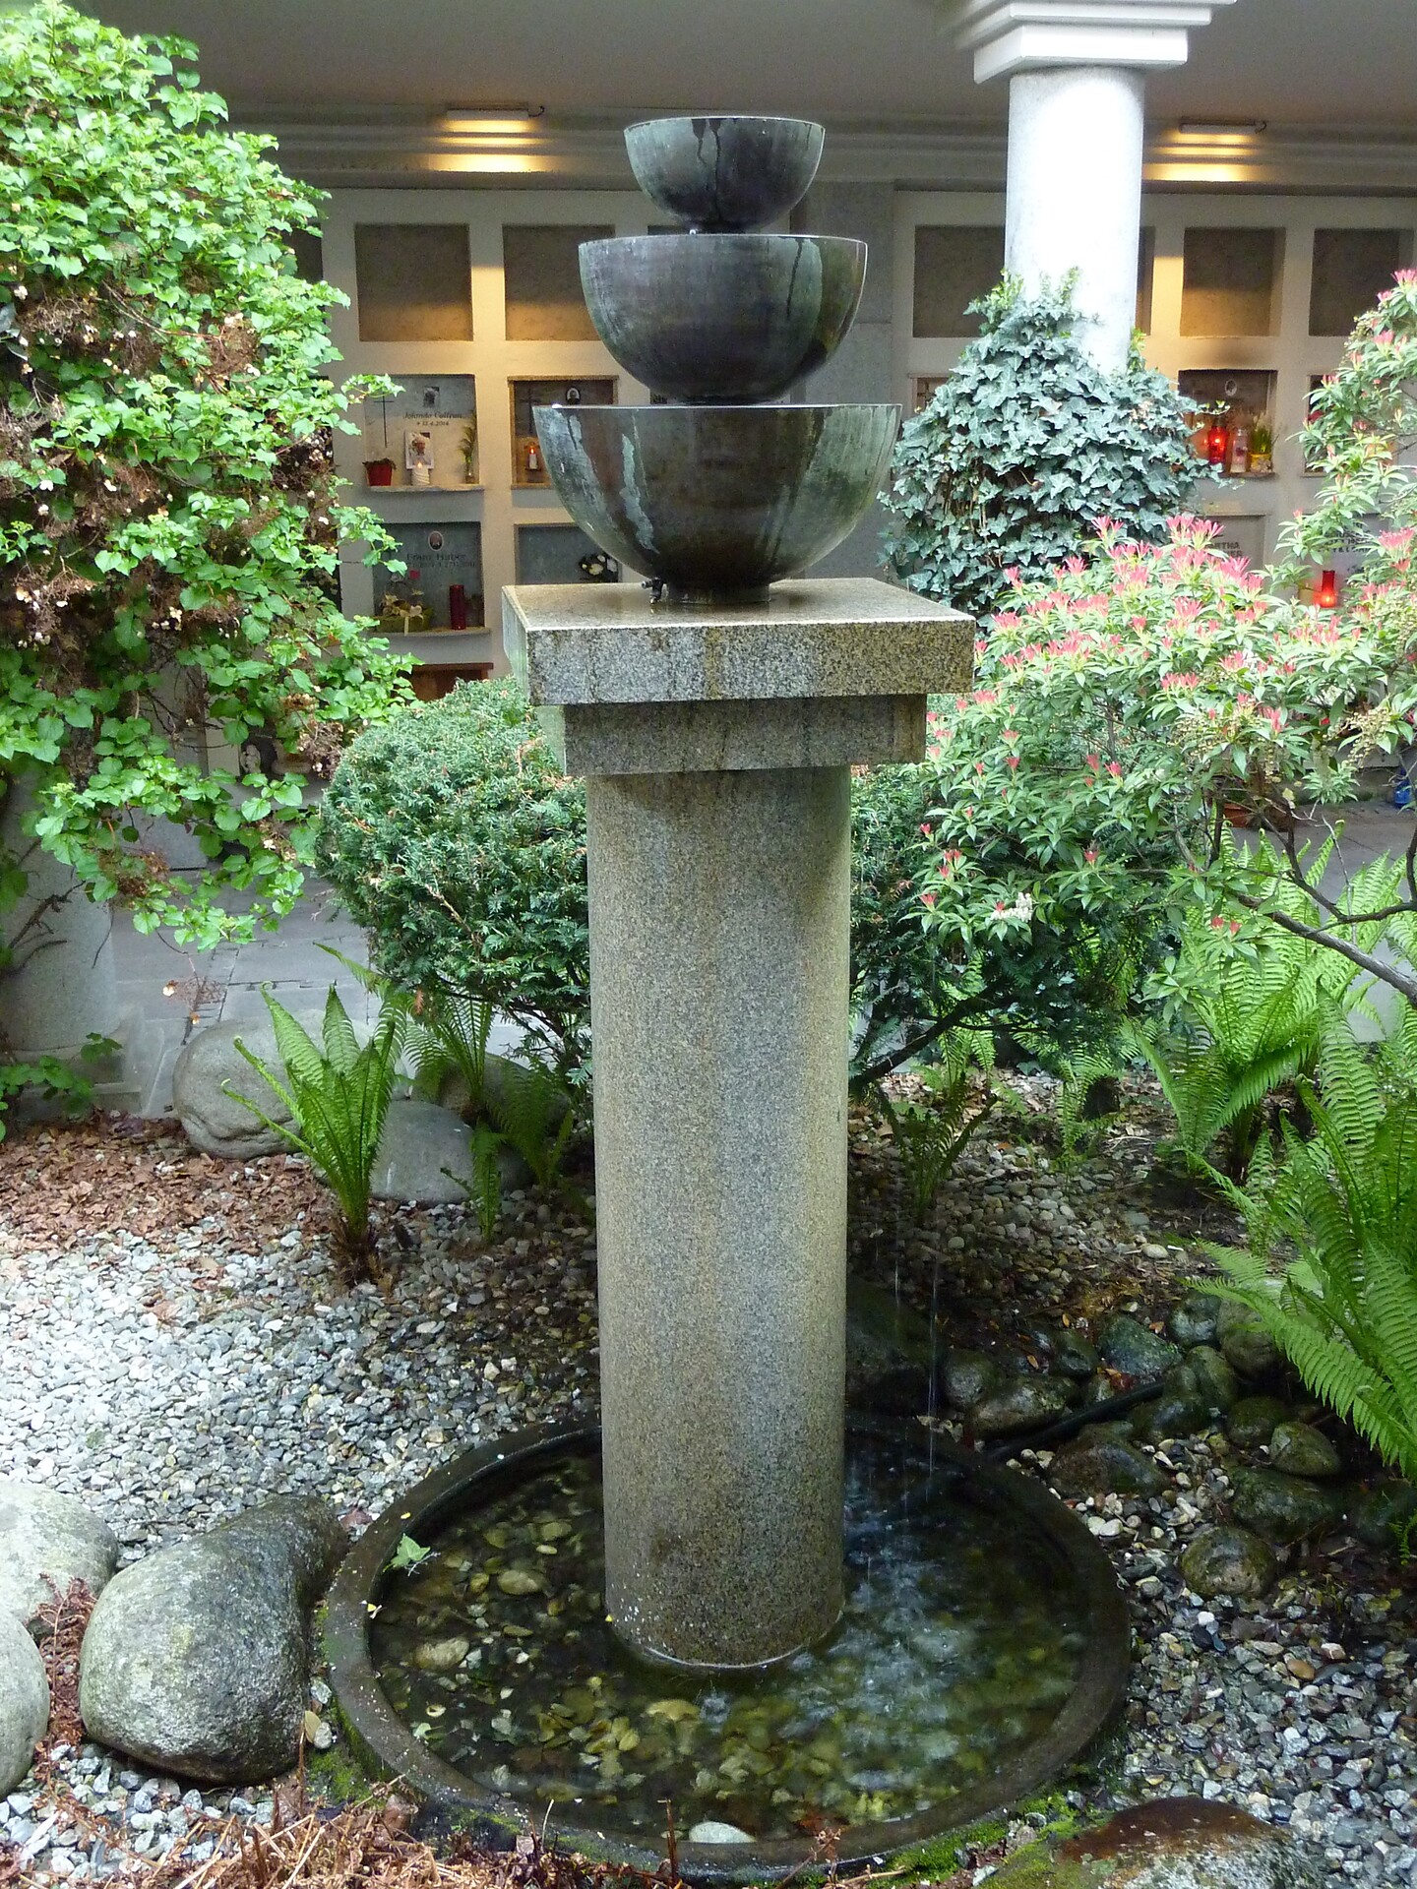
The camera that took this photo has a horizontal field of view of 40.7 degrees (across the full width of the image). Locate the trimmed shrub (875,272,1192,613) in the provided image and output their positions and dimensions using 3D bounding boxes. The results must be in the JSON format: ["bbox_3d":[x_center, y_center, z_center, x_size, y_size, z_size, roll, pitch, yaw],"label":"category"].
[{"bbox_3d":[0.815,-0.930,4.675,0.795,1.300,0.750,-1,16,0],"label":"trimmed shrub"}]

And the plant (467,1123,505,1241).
[{"bbox_3d":[-0.444,0.472,3.794,0.082,0.253,0.120,0,16,0],"label":"plant"}]

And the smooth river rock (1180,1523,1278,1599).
[{"bbox_3d":[0.725,0.865,2.661,0.136,0.095,0.120,-1,16,0],"label":"smooth river rock"}]

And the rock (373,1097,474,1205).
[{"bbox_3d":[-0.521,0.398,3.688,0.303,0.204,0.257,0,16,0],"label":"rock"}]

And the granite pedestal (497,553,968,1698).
[{"bbox_3d":[0.019,0.253,2.540,0.502,1.402,0.502,-3,16,-8],"label":"granite pedestal"}]

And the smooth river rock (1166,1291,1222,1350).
[{"bbox_3d":[0.790,0.611,3.096,0.092,0.098,0.103,0,16,0],"label":"smooth river rock"}]

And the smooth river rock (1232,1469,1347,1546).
[{"bbox_3d":[0.790,0.768,2.611,0.159,0.098,0.112,-3,16,-10],"label":"smooth river rock"}]

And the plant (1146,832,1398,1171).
[{"bbox_3d":[1.189,0.147,4.054,0.526,0.710,0.520,-1,16,0],"label":"plant"}]

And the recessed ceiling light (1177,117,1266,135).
[{"bbox_3d":[1.775,-2.849,6.649,0.298,0.070,0.150,-3,16,-8],"label":"recessed ceiling light"}]

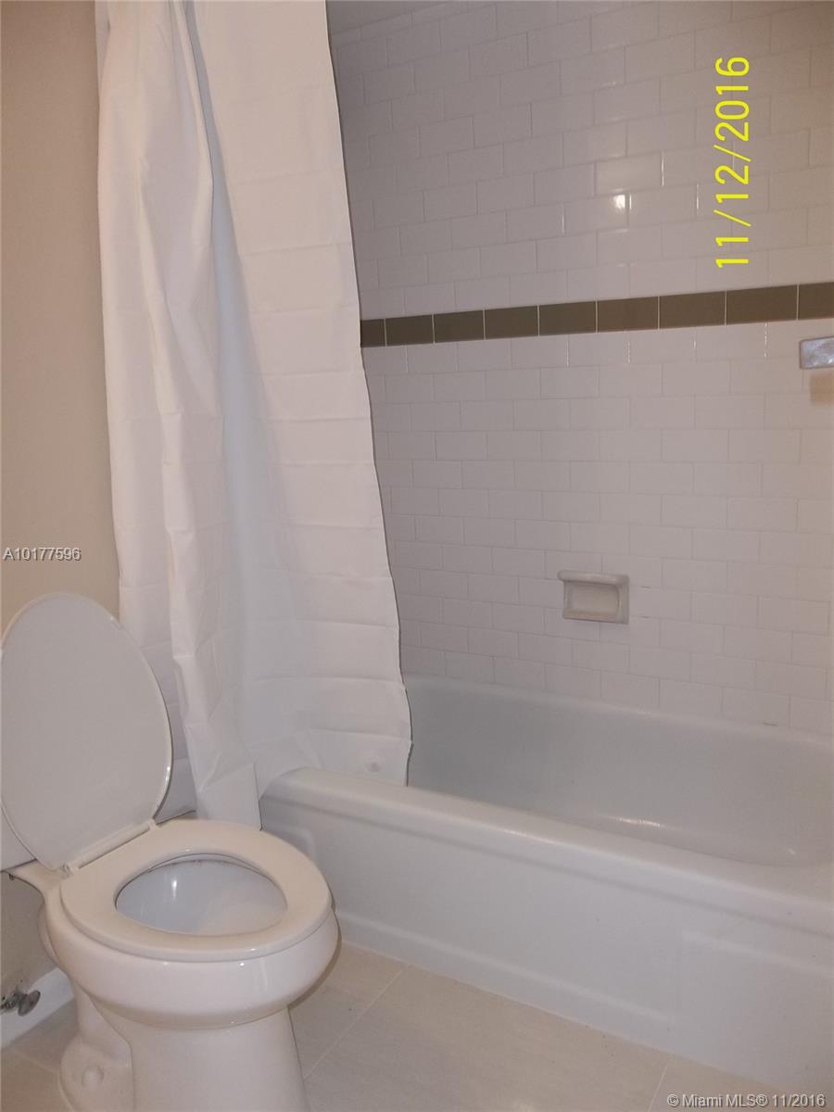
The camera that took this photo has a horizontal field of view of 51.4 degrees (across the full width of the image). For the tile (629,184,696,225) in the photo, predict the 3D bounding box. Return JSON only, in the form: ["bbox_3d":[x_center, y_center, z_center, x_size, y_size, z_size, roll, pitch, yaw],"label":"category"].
[{"bbox_3d":[0.552,-0.790,1.955,0.152,0.076,0.010,4,14,30],"label":"tile"}]

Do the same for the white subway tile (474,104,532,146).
[{"bbox_3d":[0.208,-1.040,2.099,0.152,0.076,0.010,4,14,30],"label":"white subway tile"}]

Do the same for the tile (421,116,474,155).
[{"bbox_3d":[0.081,-1.065,2.196,0.152,0.076,0.009,4,14,29],"label":"tile"}]

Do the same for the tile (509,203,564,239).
[{"bbox_3d":[0.289,-0.809,2.102,0.152,0.076,0.009,4,14,30],"label":"tile"}]

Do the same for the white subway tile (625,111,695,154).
[{"bbox_3d":[0.550,-0.952,1.950,0.152,0.076,0.009,4,14,29],"label":"white subway tile"}]

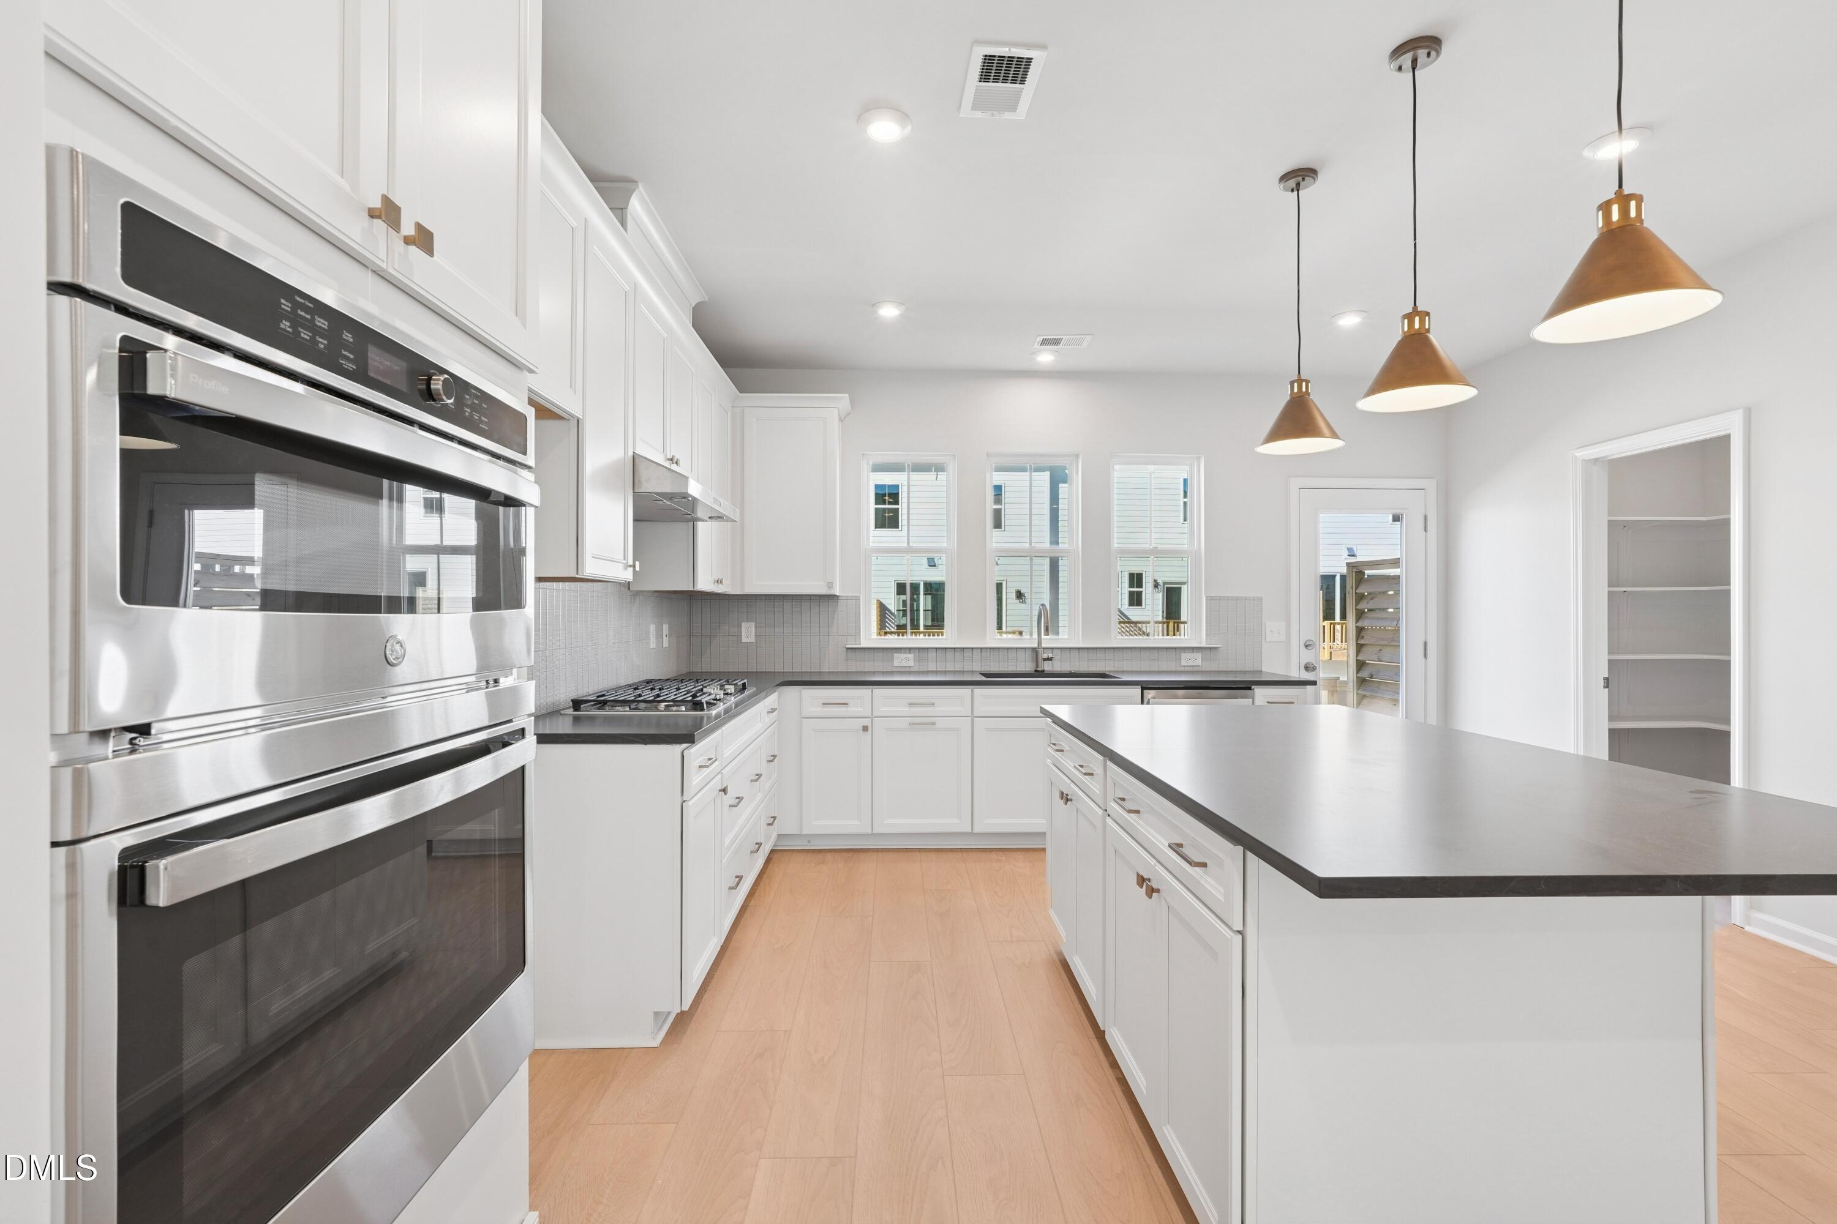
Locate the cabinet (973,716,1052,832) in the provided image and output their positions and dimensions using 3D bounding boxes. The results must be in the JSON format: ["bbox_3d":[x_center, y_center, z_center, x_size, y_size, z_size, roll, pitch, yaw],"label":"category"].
[{"bbox_3d":[0.514,0.868,4.341,0.444,0.606,0.021,0,0,-2],"label":"cabinet"}]

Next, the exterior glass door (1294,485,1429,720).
[{"bbox_3d":[2.726,0.260,5.037,0.797,2.035,0.050,0,0,-2],"label":"exterior glass door"}]

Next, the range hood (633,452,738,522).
[{"bbox_3d":[-1.076,-0.490,3.307,0.521,0.150,0.915,0,0,-2],"label":"range hood"}]

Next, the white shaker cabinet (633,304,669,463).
[{"bbox_3d":[-1.012,-0.859,3.079,0.022,0.601,0.448,0,0,-2],"label":"white shaker cabinet"}]

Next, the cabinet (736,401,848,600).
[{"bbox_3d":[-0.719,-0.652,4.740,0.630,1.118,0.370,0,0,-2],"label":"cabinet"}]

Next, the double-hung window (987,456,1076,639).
[{"bbox_3d":[0.689,-0.390,4.999,0.530,1.095,0.085,0,0,-2],"label":"double-hung window"}]

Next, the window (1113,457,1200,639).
[{"bbox_3d":[1.463,-0.392,5.024,0.543,1.118,0.085,0,0,-2],"label":"window"}]

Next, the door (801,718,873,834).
[{"bbox_3d":[-0.422,0.858,4.272,0.366,0.599,0.021,0,0,-2],"label":"door"}]

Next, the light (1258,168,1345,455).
[{"bbox_3d":[1.297,-1.018,2.774,0.310,0.926,0.310,0,0,-2],"label":"light"}]

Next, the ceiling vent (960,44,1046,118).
[{"bbox_3d":[0.231,-1.476,2.281,0.197,0.015,0.306,0,0,-4],"label":"ceiling vent"}]

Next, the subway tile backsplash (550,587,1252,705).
[{"bbox_3d":[0.405,0.133,3.718,3.478,0.466,2.471,0,0,-2],"label":"subway tile backsplash"}]

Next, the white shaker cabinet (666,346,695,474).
[{"bbox_3d":[-0.994,-0.856,3.454,0.022,0.560,0.433,0,0,-2],"label":"white shaker cabinet"}]

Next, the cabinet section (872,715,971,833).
[{"bbox_3d":[0.022,0.867,4.327,0.518,0.606,0.021,0,0,-2],"label":"cabinet section"}]

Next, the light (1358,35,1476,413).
[{"bbox_3d":[1.296,-1.004,2.128,0.274,0.920,0.274,0,0,-2],"label":"light"}]

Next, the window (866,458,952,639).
[{"bbox_3d":[-0.057,-0.383,4.975,0.525,1.098,0.085,0,0,-2],"label":"window"}]

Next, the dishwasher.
[{"bbox_3d":[1.478,0.843,4.661,0.605,0.862,0.620,0,0,-2],"label":"dishwasher"}]

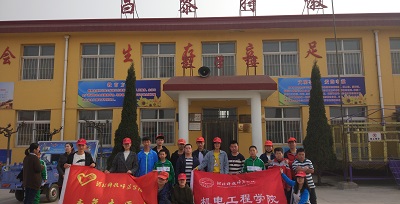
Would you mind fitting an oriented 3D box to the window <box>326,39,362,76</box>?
[{"bbox_3d":[7.363,-2.263,16.400,1.778,1.859,0.150,-1,-7,2],"label":"window"}]

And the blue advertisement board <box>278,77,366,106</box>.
[{"bbox_3d":[5.926,-0.516,15.694,4.139,1.321,0.080,-1,-7,2],"label":"blue advertisement board"}]

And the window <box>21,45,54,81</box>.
[{"bbox_3d":[-8.306,-2.035,16.633,1.704,1.825,0.150,-1,-7,2],"label":"window"}]

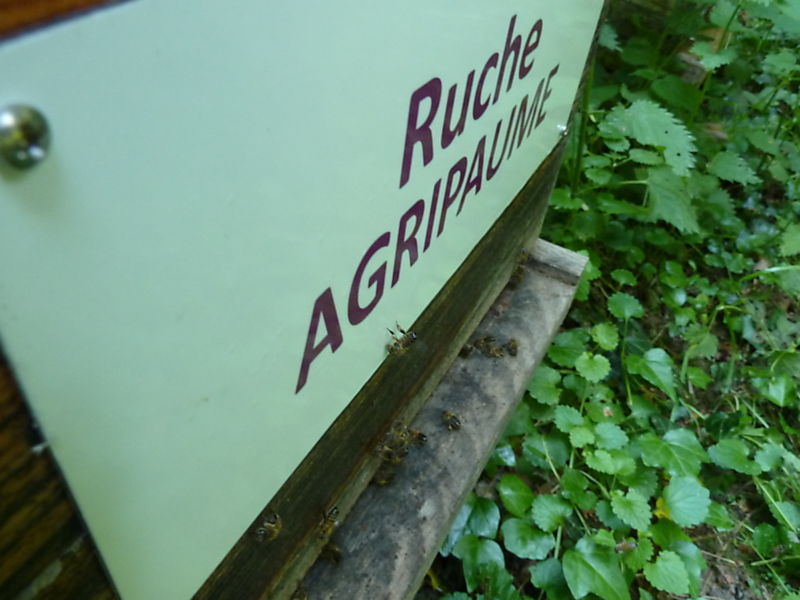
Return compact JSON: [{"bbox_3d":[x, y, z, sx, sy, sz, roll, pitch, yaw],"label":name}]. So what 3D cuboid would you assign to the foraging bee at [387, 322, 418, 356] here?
[{"bbox_3d":[0.000,0.013,0.207,0.012,0.005,0.008,-27,52,-24],"label":"foraging bee"}]

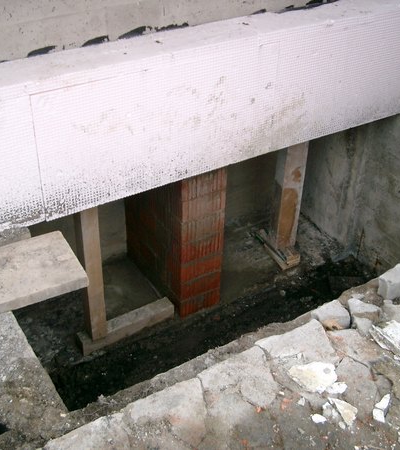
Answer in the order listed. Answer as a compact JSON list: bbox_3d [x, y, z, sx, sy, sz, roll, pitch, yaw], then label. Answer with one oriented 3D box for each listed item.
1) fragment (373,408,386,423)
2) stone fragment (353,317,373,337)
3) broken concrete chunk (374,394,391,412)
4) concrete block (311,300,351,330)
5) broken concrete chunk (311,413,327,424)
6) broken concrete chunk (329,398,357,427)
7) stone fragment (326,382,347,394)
[{"bbox_3d":[0.565,0.609,2.029,0.034,0.025,0.051,5,36,4],"label":"fragment"},{"bbox_3d":[0.565,0.354,2.236,0.070,0.045,0.070,1,31,-1],"label":"stone fragment"},{"bbox_3d":[0.558,0.540,1.956,0.033,0.020,0.070,21,37,29],"label":"broken concrete chunk"},{"bbox_3d":[0.483,0.342,2.356,0.115,0.065,0.104,-16,40,-22],"label":"concrete block"},{"bbox_3d":[0.372,0.614,2.022,0.046,0.015,0.029,22,41,25],"label":"broken concrete chunk"},{"bbox_3d":[0.468,0.588,2.049,0.059,0.030,0.119,-14,39,-20],"label":"broken concrete chunk"},{"bbox_3d":[0.454,0.542,2.121,0.076,0.018,0.044,-6,37,-11],"label":"stone fragment"}]

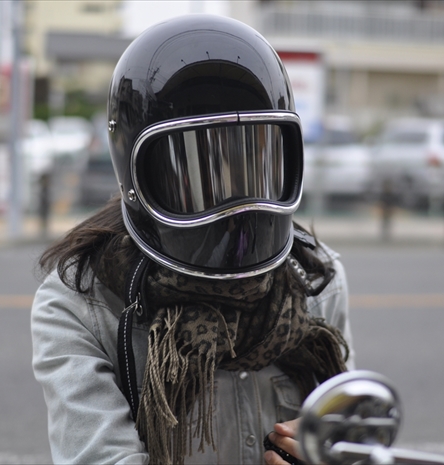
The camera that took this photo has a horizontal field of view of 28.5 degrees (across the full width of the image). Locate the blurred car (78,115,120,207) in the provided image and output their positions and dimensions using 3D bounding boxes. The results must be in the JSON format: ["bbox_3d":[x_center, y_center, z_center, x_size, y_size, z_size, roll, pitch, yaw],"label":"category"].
[{"bbox_3d":[-1.820,-1.501,18.151,1.700,1.650,4.200,0,7,-3],"label":"blurred car"}]

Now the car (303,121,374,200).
[{"bbox_3d":[1.770,-1.466,18.155,1.700,1.580,4.300,0,7,-3],"label":"car"}]

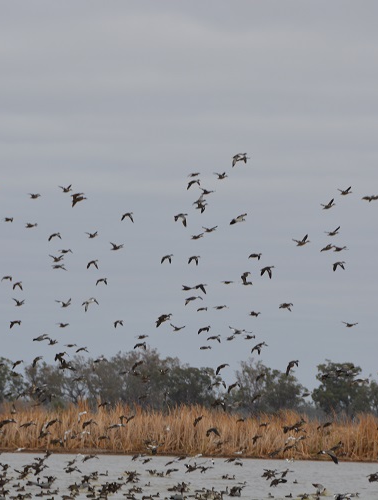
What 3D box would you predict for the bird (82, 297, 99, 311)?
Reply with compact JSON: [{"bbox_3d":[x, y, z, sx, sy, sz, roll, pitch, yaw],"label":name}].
[{"bbox_3d":[-2.837,1.541,180.000,0.420,0.360,0.560,1,-2,-35],"label":"bird"}]

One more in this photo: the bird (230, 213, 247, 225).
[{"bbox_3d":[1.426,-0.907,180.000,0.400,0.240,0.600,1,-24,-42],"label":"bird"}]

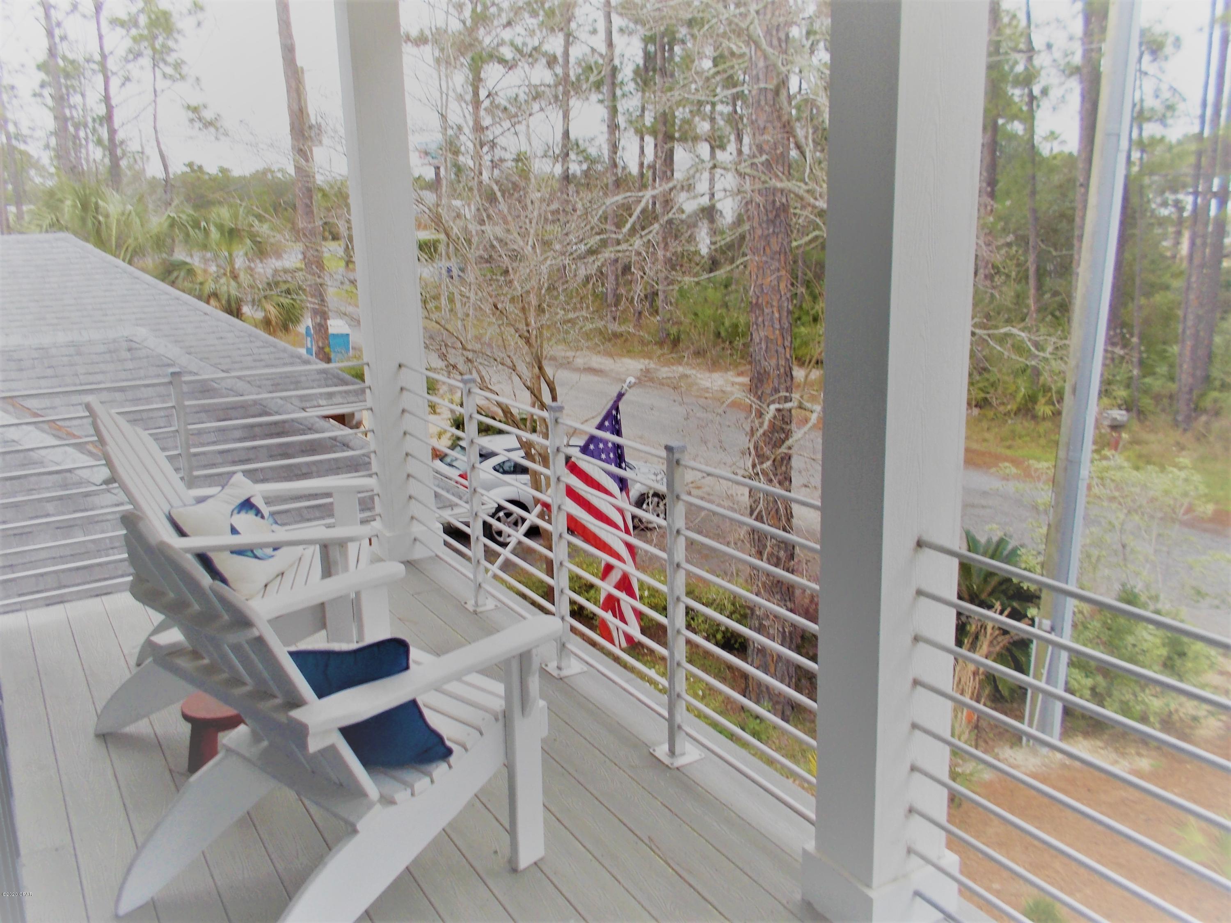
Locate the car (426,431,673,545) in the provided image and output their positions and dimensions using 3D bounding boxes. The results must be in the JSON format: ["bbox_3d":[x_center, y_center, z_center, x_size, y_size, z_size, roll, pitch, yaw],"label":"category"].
[{"bbox_3d":[-0.925,0.296,16.347,4.380,1.540,1.780,-6,14,-33],"label":"car"}]

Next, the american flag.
[{"bbox_3d":[-0.106,0.369,5.578,0.600,1.480,0.220,-10,16,-31],"label":"american flag"}]

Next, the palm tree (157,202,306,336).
[{"bbox_3d":[-6.944,-2.240,19.410,2.800,5.153,2.800,-10,16,-31],"label":"palm tree"}]

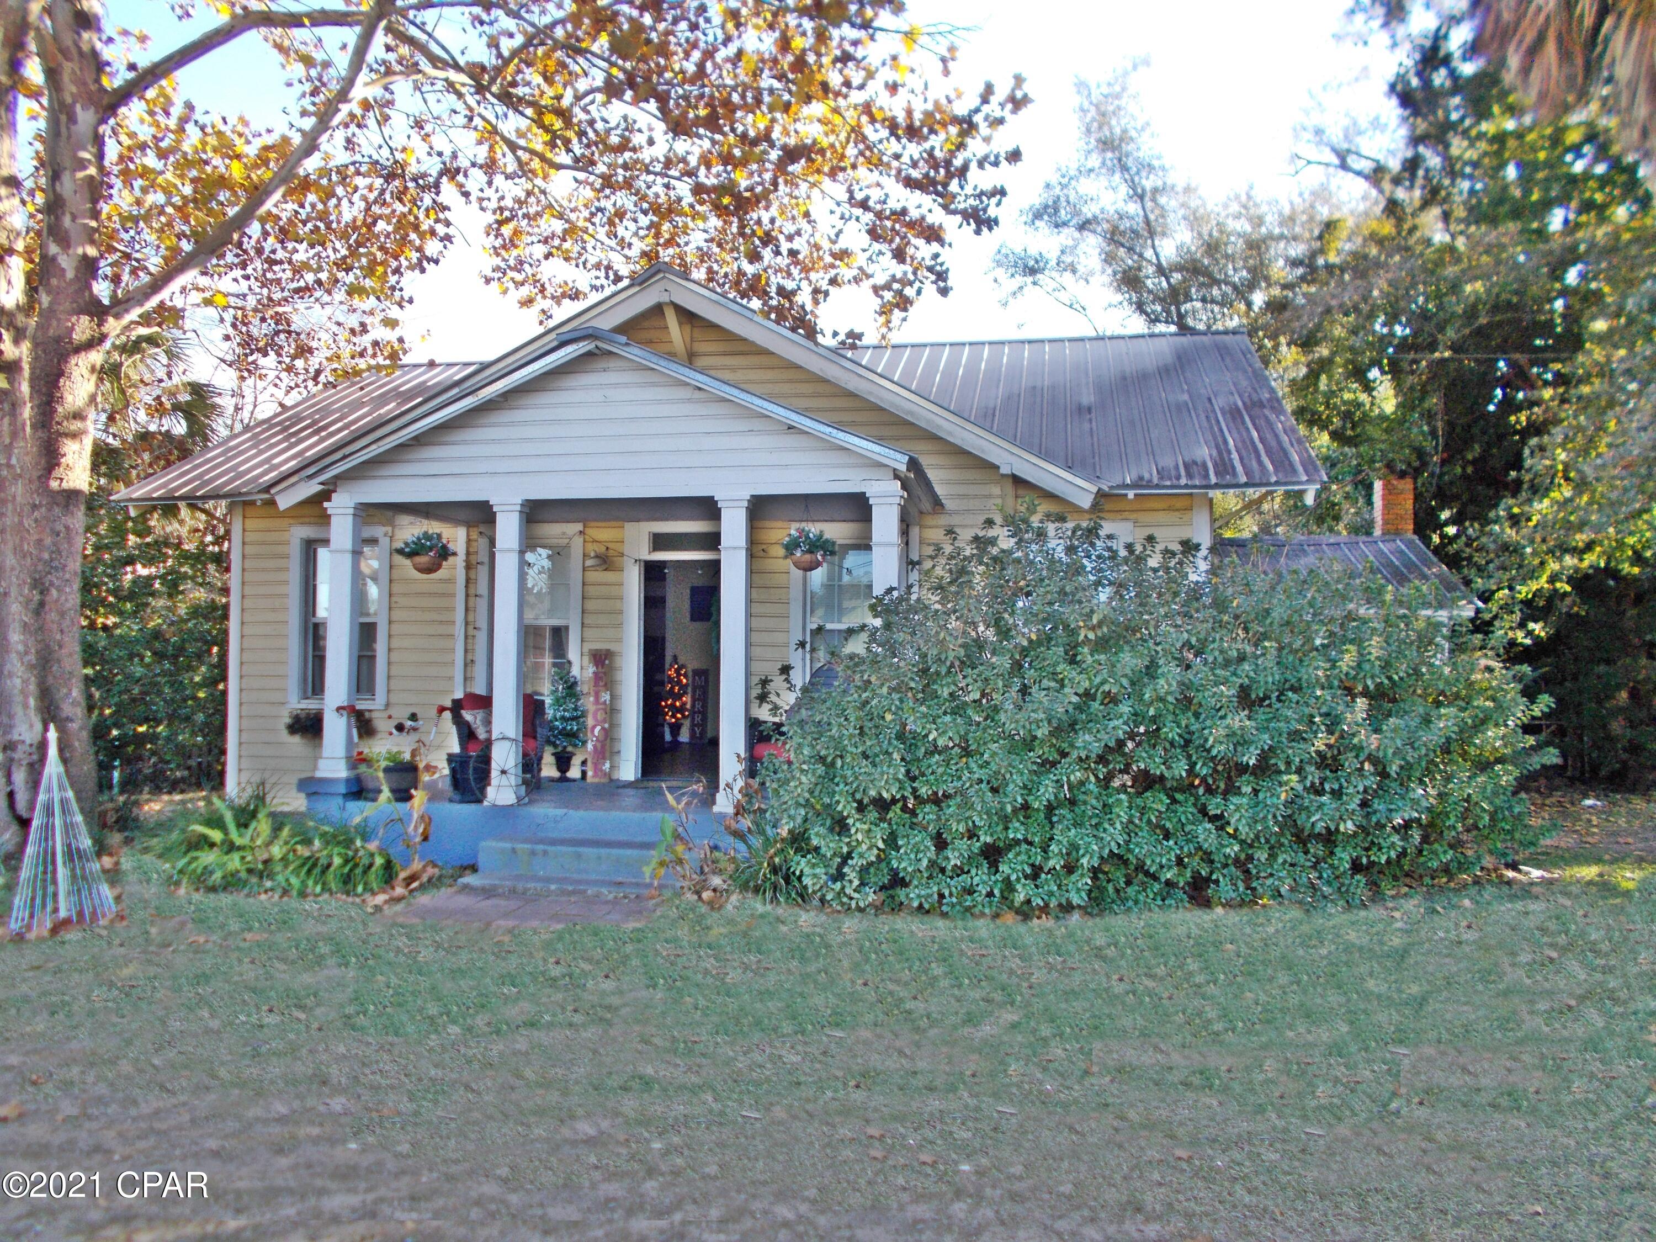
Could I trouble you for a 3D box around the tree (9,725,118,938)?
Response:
[{"bbox_3d":[-4.809,1.259,7.812,0.670,1.200,0.670,1,-1,0],"label":"tree"}]

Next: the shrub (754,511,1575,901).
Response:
[{"bbox_3d":[2.414,0.581,9.290,5.750,2.750,2.500,1,-1,0],"label":"shrub"}]

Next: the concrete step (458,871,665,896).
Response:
[{"bbox_3d":[-1.762,1.867,8.818,1.600,0.110,0.370,0,-1,11],"label":"concrete step"}]

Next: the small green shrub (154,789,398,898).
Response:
[{"bbox_3d":[-4.097,1.590,9.168,1.800,0.600,1.200,0,-1,11],"label":"small green shrub"}]

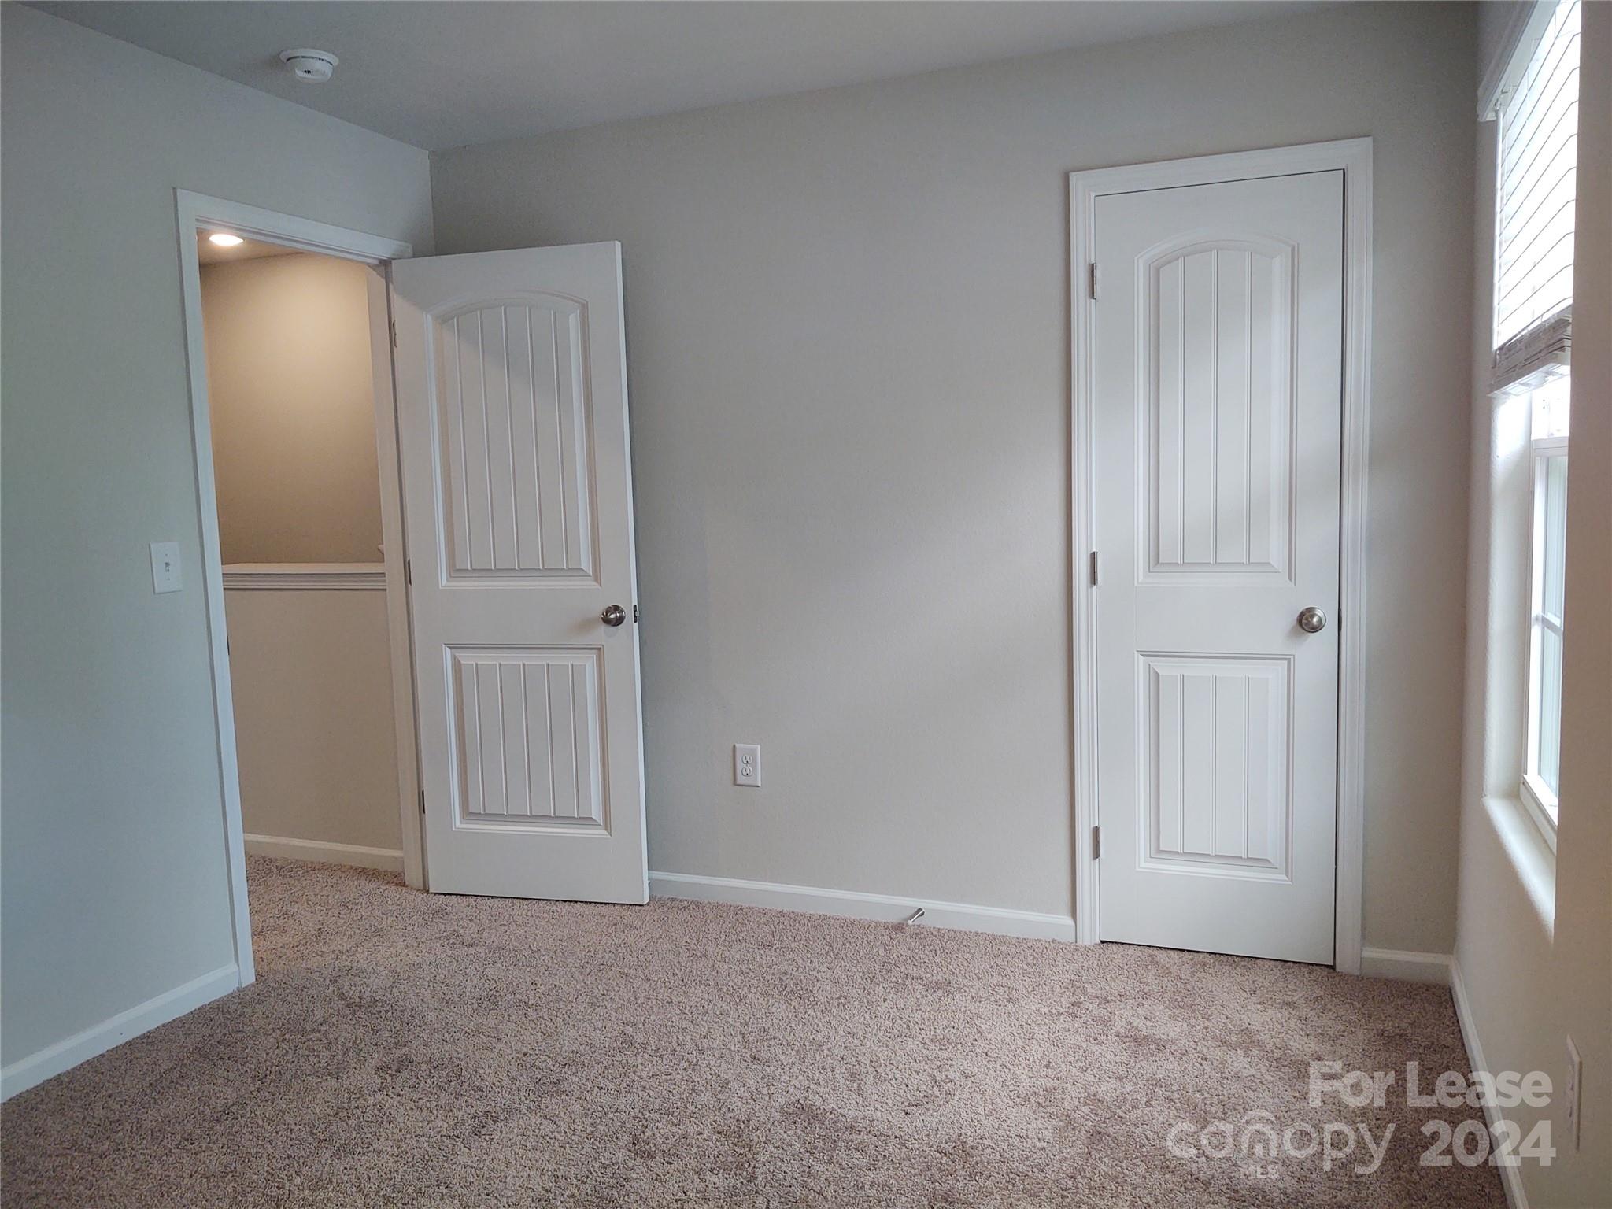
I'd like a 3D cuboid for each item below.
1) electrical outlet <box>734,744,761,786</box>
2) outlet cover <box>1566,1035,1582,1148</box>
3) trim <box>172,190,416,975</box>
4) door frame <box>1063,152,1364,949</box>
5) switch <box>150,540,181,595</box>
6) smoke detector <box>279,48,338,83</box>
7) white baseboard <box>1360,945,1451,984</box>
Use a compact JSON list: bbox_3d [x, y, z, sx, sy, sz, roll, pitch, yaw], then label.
[{"bbox_3d":[-0.184,0.500,3.893,0.088,0.129,0.011,1,6,22],"label":"electrical outlet"},{"bbox_3d":[1.058,0.675,1.732,0.011,0.130,0.089,1,6,22],"label":"outlet cover"},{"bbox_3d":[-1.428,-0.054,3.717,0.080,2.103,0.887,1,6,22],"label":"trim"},{"bbox_3d":[1.082,-0.094,3.326,0.734,2.111,0.050,1,6,22],"label":"door frame"},{"bbox_3d":[-1.616,-0.094,3.181,0.012,0.128,0.085,1,6,22],"label":"switch"},{"bbox_3d":[-1.260,-1.369,3.186,0.140,0.050,0.140,-2,6,0],"label":"smoke detector"},{"bbox_3d":[1.549,0.927,3.230,0.223,0.077,0.018,1,6,22],"label":"white baseboard"}]

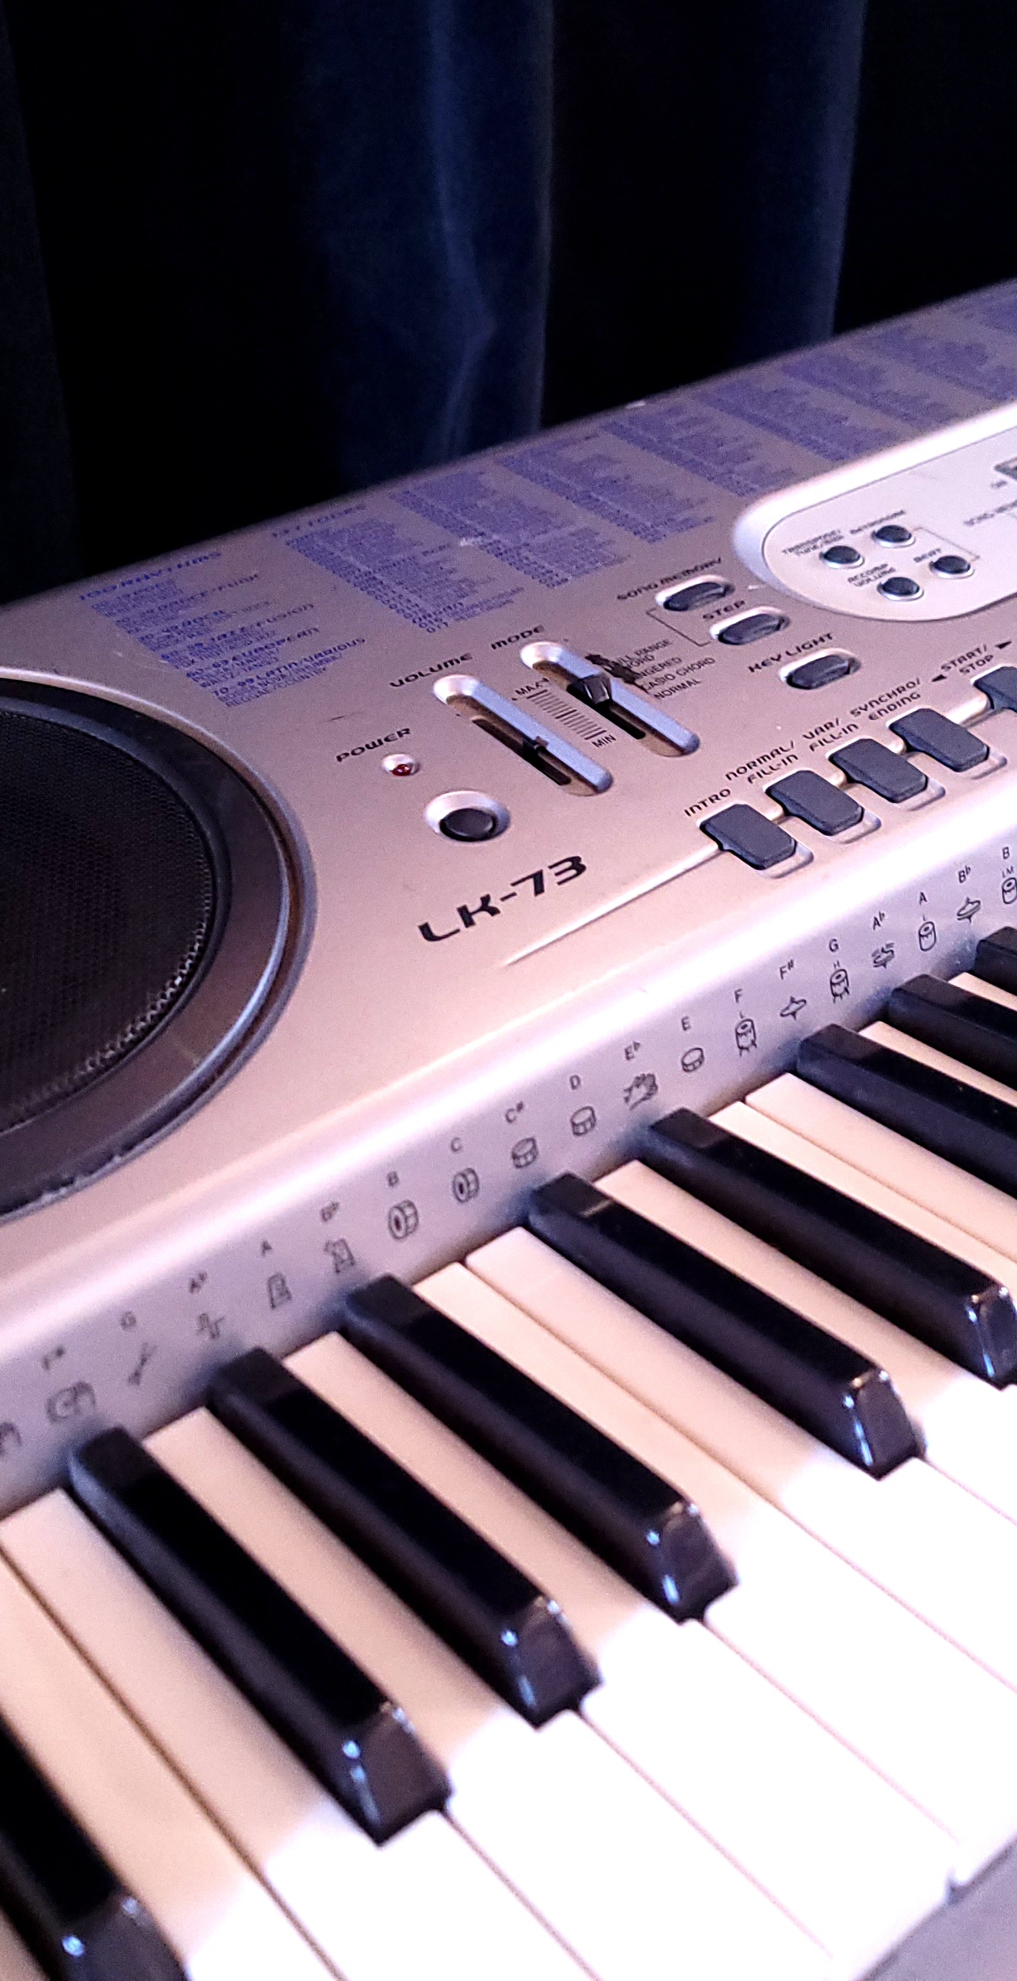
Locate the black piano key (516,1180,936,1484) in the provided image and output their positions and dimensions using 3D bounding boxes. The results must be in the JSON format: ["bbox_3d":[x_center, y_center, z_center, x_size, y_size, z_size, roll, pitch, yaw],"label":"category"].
[{"bbox_3d":[0.034,0.053,0.337,0.010,0.013,0.088,-26,38,-30],"label":"black piano key"}]

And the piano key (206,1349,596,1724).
[{"bbox_3d":[-0.019,0.079,0.303,0.011,0.013,0.088,-26,37,-29],"label":"piano key"}]

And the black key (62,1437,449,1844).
[{"bbox_3d":[-0.039,0.089,0.291,0.011,0.012,0.087,-26,38,-29],"label":"black key"}]

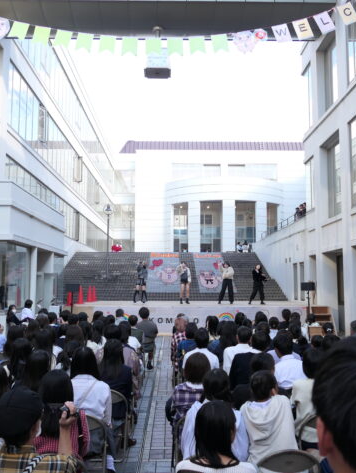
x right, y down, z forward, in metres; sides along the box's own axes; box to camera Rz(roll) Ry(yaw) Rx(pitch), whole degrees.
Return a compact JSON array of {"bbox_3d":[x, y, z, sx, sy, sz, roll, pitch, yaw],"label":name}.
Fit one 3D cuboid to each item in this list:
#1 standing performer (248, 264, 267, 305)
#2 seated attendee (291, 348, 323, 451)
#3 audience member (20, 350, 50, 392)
[{"bbox_3d":[3.118,1.876,19.151,0.720,1.540,0.480,2,-6,-21],"label":"standing performer"},{"bbox_3d":[1.115,1.530,4.087,0.450,1.232,0.750,0,-6,-1],"label":"seated attendee"},{"bbox_3d":[-1.101,1.524,4.018,0.450,1.230,0.750,0,-6,-1],"label":"audience member"}]

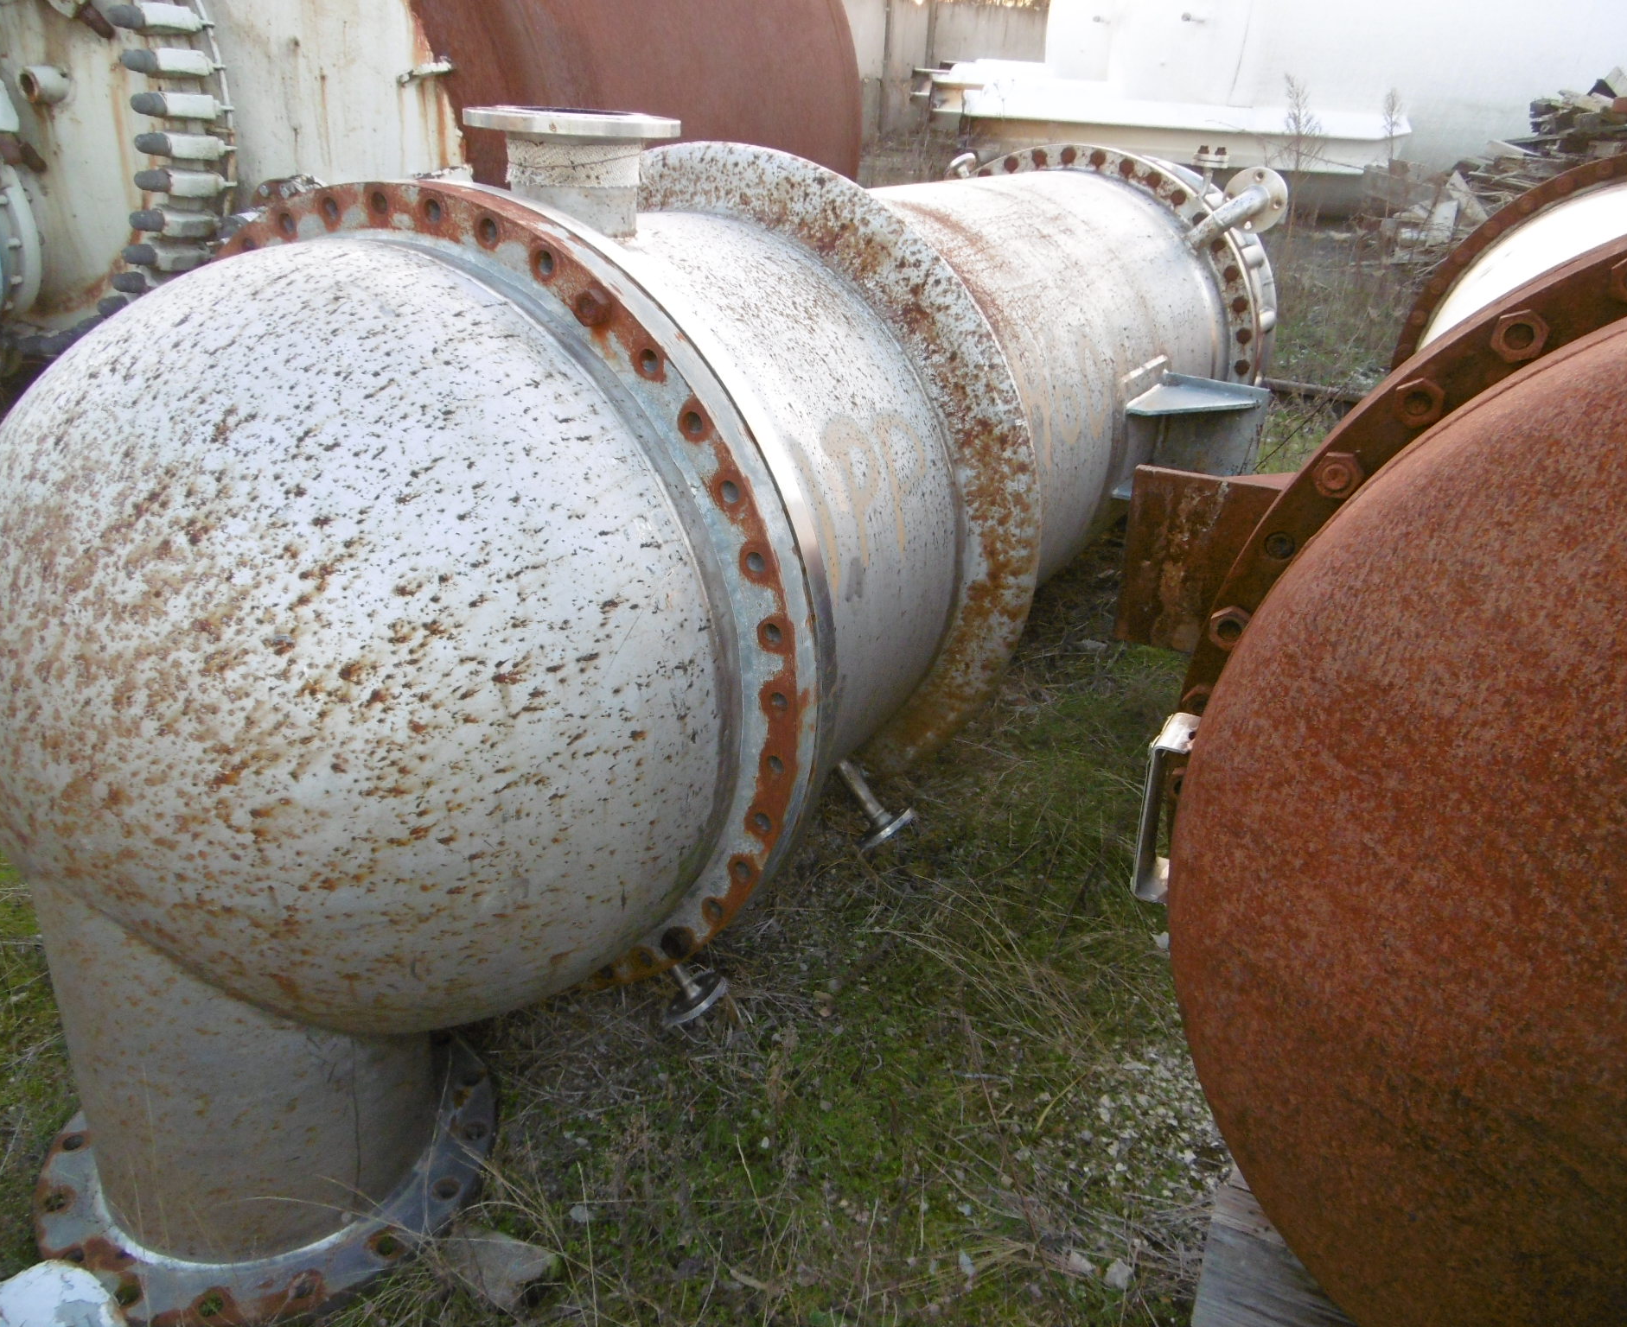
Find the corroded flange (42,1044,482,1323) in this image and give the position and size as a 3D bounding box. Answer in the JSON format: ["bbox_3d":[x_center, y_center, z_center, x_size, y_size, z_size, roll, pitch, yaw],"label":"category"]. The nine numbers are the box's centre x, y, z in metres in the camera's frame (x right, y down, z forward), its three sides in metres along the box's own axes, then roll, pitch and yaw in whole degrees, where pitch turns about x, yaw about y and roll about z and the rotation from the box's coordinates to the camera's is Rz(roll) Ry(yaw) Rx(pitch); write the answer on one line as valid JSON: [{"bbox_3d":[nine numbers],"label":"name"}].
[{"bbox_3d":[-0.718,0.651,1.655,0.567,0.042,0.567,16,27,25],"label":"corroded flange"}]

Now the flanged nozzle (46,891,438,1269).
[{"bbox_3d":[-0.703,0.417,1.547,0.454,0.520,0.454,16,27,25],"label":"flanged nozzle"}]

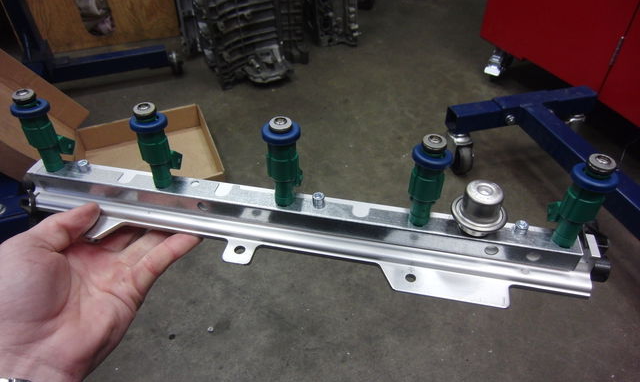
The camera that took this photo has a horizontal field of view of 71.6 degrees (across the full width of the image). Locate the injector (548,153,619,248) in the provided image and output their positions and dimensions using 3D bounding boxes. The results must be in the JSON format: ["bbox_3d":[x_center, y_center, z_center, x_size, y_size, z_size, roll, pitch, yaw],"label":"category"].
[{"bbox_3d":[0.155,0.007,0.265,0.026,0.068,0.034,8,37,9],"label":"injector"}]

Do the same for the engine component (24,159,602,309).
[{"bbox_3d":[-0.025,0.025,0.302,0.408,0.027,0.058,8,37,9],"label":"engine component"}]

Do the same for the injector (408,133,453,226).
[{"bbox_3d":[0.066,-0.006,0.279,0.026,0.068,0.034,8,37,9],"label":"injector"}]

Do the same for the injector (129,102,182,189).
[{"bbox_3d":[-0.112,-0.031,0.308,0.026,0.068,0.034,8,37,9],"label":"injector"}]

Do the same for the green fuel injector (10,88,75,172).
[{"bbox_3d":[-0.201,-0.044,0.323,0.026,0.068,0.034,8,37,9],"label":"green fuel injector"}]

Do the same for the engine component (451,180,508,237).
[{"bbox_3d":[0.100,0.013,0.280,0.035,0.034,0.035,8,37,9],"label":"engine component"}]

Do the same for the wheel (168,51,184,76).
[{"bbox_3d":[-0.453,-0.401,1.400,0.042,0.088,0.070,-15,41,-15],"label":"wheel"}]

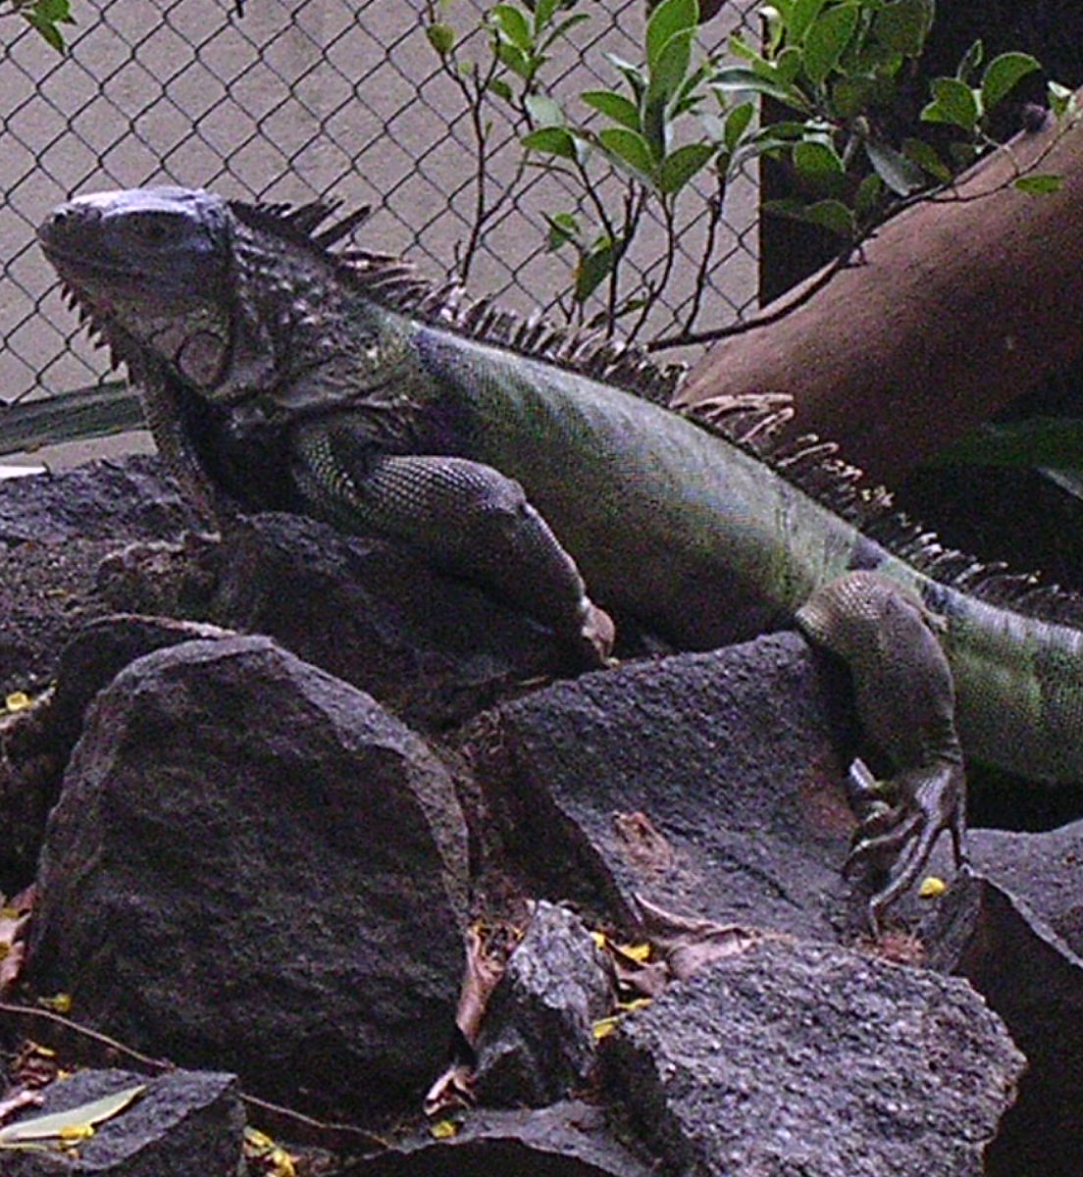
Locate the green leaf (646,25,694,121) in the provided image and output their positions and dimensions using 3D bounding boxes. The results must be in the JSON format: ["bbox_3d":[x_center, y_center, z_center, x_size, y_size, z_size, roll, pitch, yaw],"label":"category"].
[{"bbox_3d":[0.066,-0.262,3.700,0.019,0.050,0.010,21,-21,-5],"label":"green leaf"}]

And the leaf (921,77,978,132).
[{"bbox_3d":[0.207,-0.245,3.700,0.032,0.010,0.022,18,53,7],"label":"leaf"}]

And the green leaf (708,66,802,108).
[{"bbox_3d":[0.108,-0.254,3.700,0.050,0.009,0.020,21,-31,-14],"label":"green leaf"}]

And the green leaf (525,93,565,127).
[{"bbox_3d":[0.002,-0.282,4.300,0.022,0.023,0.014,-33,18,-11],"label":"green leaf"}]

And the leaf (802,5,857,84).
[{"bbox_3d":[0.170,-0.321,4.300,0.027,0.050,0.016,25,0,9],"label":"leaf"}]

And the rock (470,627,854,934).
[{"bbox_3d":[0.062,0.101,3.620,0.200,0.160,0.180,0,7,0],"label":"rock"}]

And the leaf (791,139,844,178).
[{"bbox_3d":[0.139,-0.218,3.700,0.019,0.008,0.028,-34,60,-23],"label":"leaf"}]

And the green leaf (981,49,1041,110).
[{"bbox_3d":[0.237,-0.257,3.700,0.036,0.010,0.020,-34,54,-2],"label":"green leaf"}]

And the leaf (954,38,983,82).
[{"bbox_3d":[0.246,-0.304,4.200,0.004,0.029,0.014,29,0,-37],"label":"leaf"}]

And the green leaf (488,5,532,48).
[{"bbox_3d":[-0.018,-0.331,4.300,0.018,0.034,0.015,-37,0,-12],"label":"green leaf"}]

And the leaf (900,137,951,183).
[{"bbox_3d":[0.195,-0.217,3.700,0.031,0.008,0.014,33,54,2],"label":"leaf"}]

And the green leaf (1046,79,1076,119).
[{"bbox_3d":[0.306,-0.289,4.300,0.018,0.024,0.017,0,7,0],"label":"green leaf"}]

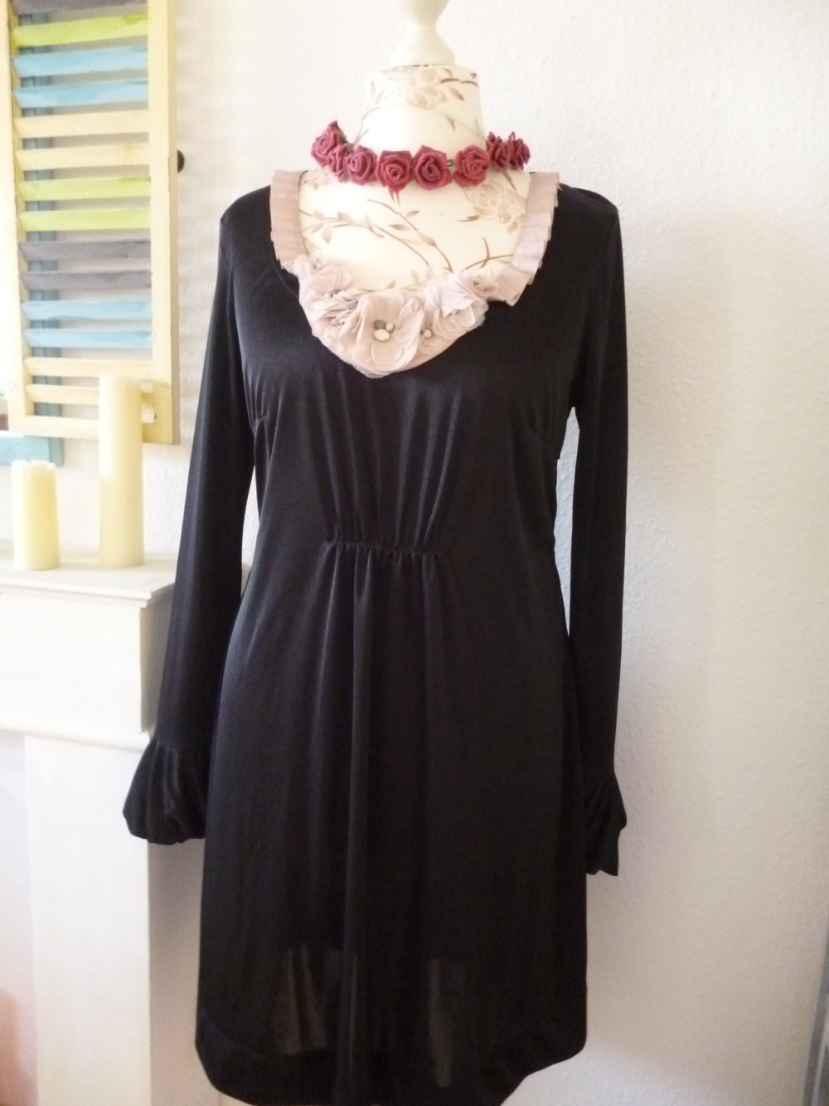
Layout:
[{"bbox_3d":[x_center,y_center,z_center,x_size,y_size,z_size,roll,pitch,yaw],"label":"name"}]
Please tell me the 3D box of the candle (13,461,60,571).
[{"bbox_3d":[-0.581,-0.059,1.375,0.065,0.162,0.065,4,10,11],"label":"candle"}]

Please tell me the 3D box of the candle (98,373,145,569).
[{"bbox_3d":[-0.457,-0.127,1.400,0.065,0.294,0.065,4,10,11],"label":"candle"}]

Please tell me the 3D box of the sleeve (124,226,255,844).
[{"bbox_3d":[-0.235,0.000,0.965,0.120,0.660,0.125,11,10,10],"label":"sleeve"}]

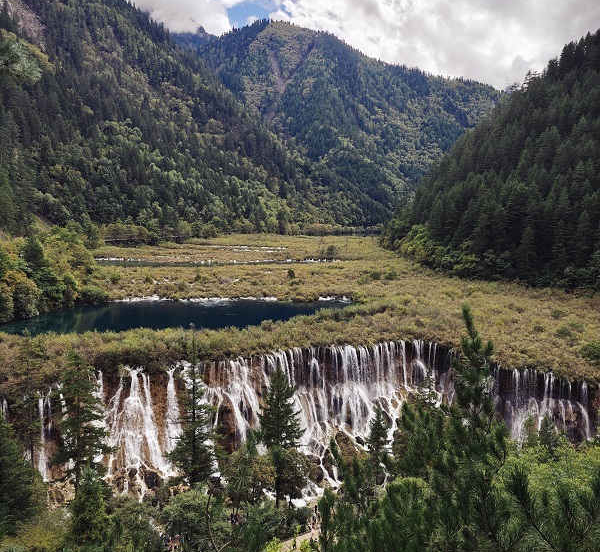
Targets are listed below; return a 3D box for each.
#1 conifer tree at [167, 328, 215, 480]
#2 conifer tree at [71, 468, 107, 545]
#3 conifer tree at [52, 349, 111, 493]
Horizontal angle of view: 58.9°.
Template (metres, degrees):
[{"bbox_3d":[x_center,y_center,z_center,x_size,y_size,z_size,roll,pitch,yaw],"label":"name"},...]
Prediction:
[{"bbox_3d":[-19.050,23.250,93.300,8.940,29.300,8.940,0,7,0],"label":"conifer tree"},{"bbox_3d":[-33.100,36.140,83.190,5.690,13.940,5.690,0,7,0],"label":"conifer tree"},{"bbox_3d":[-37.600,25.430,91.470,10.150,26.490,10.150,0,7,0],"label":"conifer tree"}]

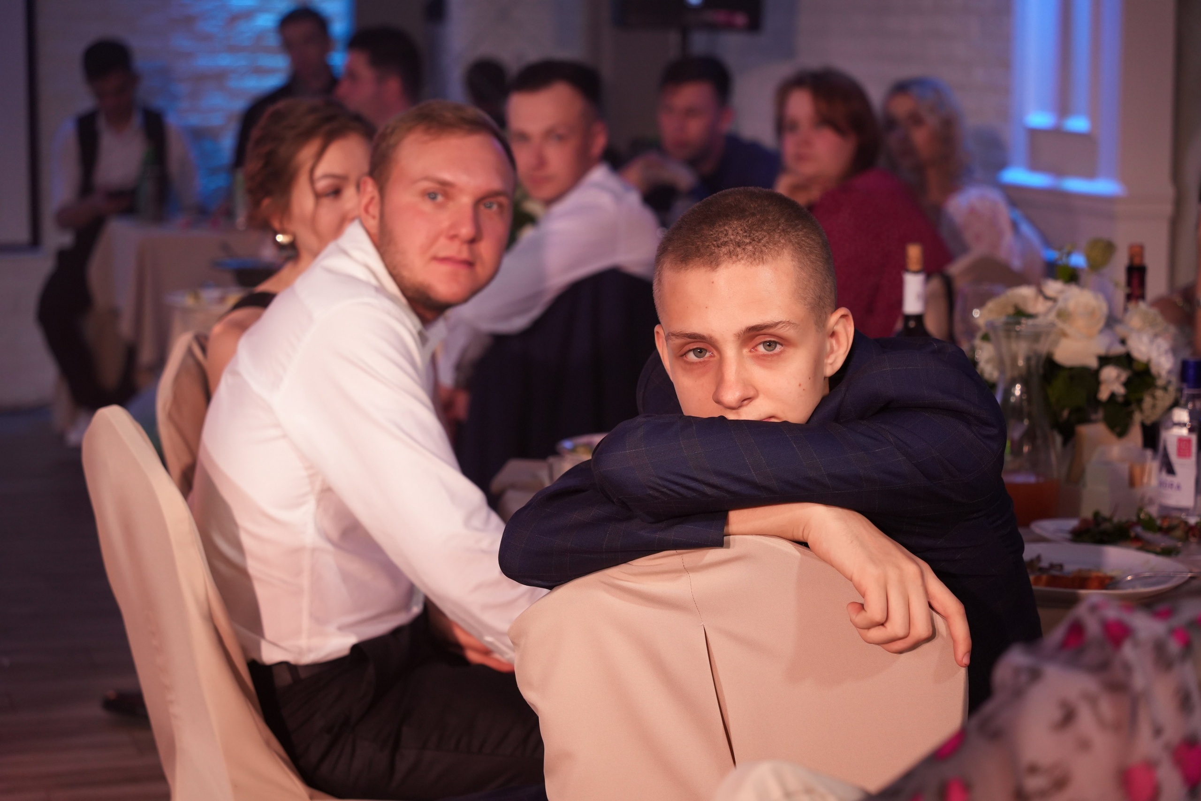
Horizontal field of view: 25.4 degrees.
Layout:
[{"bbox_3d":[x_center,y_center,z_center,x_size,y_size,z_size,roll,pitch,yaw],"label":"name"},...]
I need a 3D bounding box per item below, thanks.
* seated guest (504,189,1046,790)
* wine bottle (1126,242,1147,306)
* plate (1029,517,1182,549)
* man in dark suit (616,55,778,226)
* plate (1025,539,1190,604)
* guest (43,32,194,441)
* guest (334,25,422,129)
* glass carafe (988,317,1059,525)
[{"bbox_3d":[0.158,0.424,2.456,0.560,1.260,0.700,1,8,5],"label":"seated guest"},{"bbox_3d":[0.813,-0.074,4.072,0.075,0.330,0.075,0,7,0],"label":"wine bottle"},{"bbox_3d":[0.662,0.169,3.372,0.235,0.030,0.235,0,7,0],"label":"plate"},{"bbox_3d":[0.213,-0.098,6.191,0.580,1.330,0.750,5,9,33],"label":"man in dark suit"},{"bbox_3d":[0.551,0.203,3.106,0.260,0.030,0.260,0,7,0],"label":"plate"},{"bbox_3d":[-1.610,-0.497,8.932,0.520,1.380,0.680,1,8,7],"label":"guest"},{"bbox_3d":[-0.655,-0.216,6.795,0.780,1.390,0.530,1,8,9],"label":"guest"},{"bbox_3d":[0.564,0.028,3.547,0.098,0.264,0.098,0,7,0],"label":"glass carafe"}]

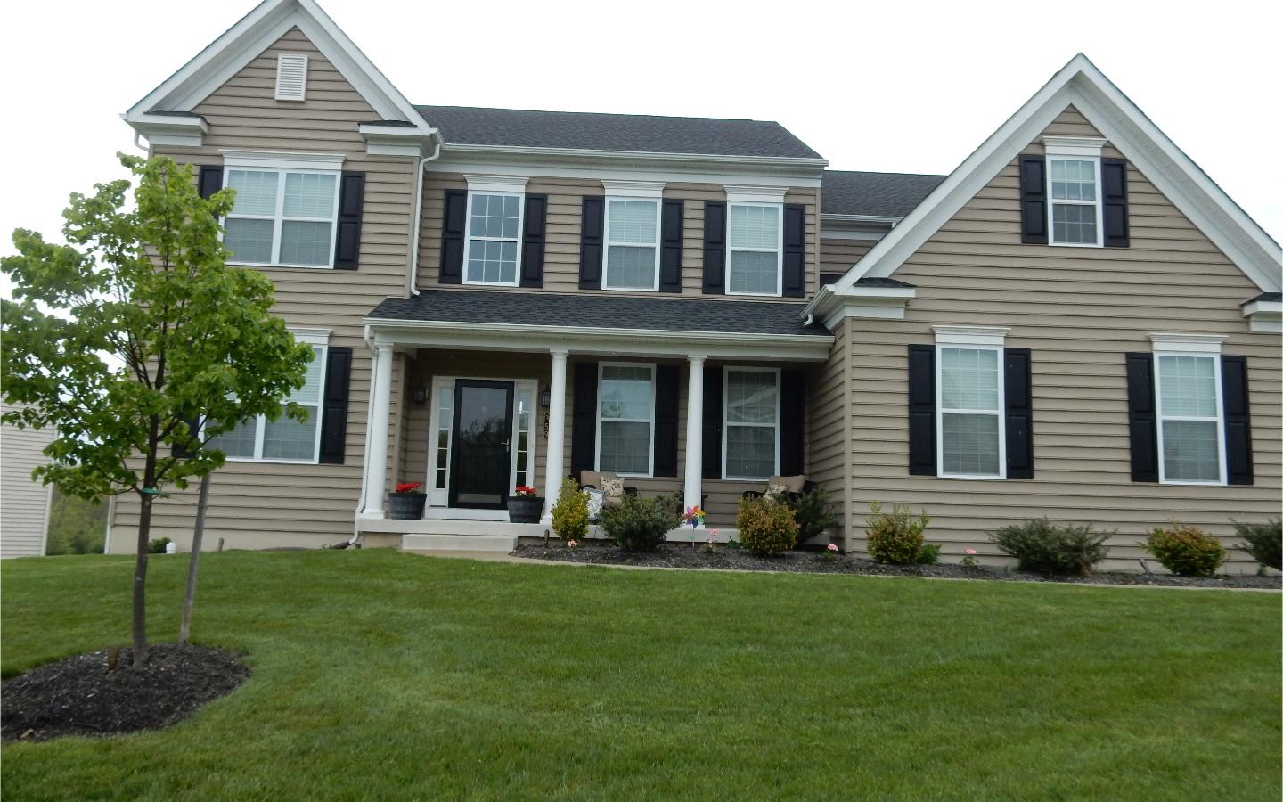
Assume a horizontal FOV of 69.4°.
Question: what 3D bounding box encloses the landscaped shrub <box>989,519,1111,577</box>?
[{"bbox_3d":[5.369,1.926,12.154,1.620,0.750,1.200,2,-8,-1],"label":"landscaped shrub"}]

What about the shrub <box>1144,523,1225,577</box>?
[{"bbox_3d":[7.211,1.977,12.273,1.070,0.700,0.950,2,-8,-1],"label":"shrub"}]

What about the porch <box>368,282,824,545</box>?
[{"bbox_3d":[-0.659,0.232,14.258,6.960,4.150,1.810,2,-8,-1],"label":"porch"}]

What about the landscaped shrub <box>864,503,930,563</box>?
[{"bbox_3d":[3.355,1.750,12.273,0.810,0.830,0.740,2,-8,-1],"label":"landscaped shrub"}]

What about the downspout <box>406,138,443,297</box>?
[{"bbox_3d":[-3.515,-2.987,15.130,0.360,2.590,0.140,2,-8,-1],"label":"downspout"}]

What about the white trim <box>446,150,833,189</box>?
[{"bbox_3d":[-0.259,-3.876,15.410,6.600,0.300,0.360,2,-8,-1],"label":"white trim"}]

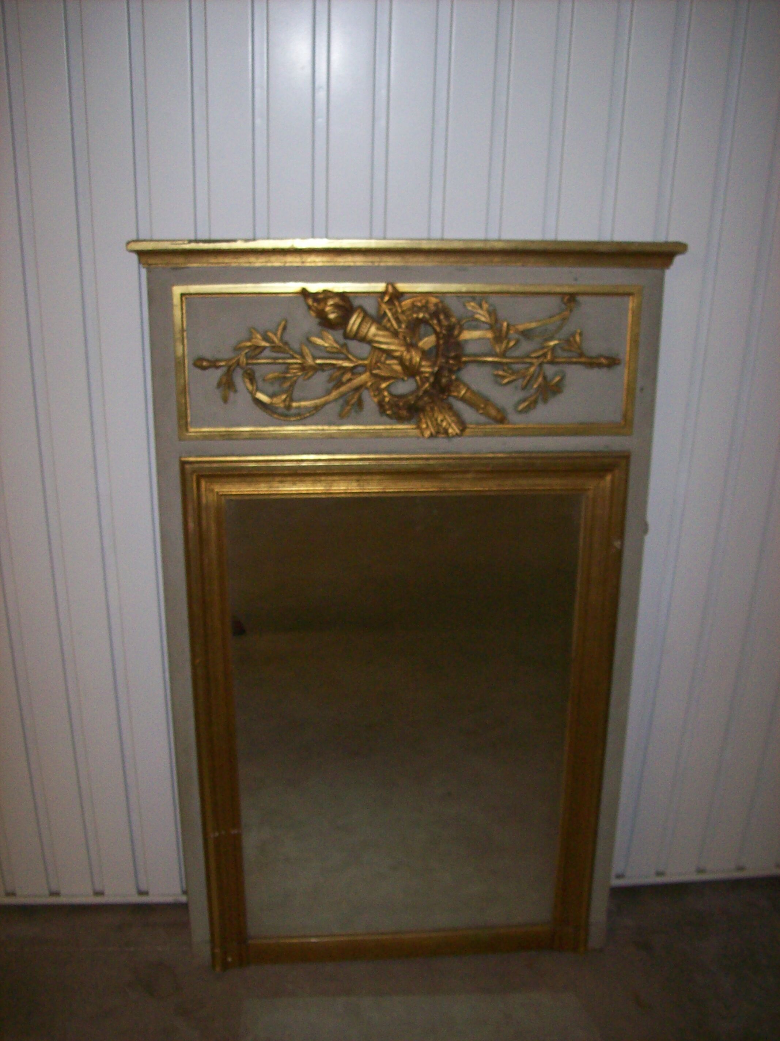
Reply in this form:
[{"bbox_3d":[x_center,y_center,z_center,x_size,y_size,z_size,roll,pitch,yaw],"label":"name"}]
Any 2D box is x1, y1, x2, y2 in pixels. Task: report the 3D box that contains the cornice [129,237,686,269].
[{"bbox_3d":[0.032,-0.405,1.642,0.838,0.043,0.069,-1,18,-4],"label":"cornice"}]

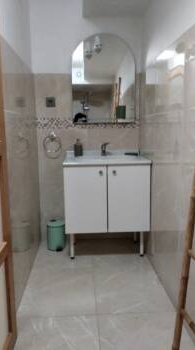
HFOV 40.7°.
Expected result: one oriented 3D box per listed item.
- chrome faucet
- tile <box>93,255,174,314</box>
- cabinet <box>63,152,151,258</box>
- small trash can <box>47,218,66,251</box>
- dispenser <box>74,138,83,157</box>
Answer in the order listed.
[{"bbox_3d":[0.066,-0.223,2.338,0.060,0.117,0.130,-1,10,-4],"label":"chrome faucet"},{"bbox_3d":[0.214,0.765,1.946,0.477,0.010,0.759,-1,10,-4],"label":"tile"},{"bbox_3d":[0.070,0.259,2.349,0.700,0.852,0.454,-1,10,-4],"label":"cabinet"},{"bbox_3d":[-0.369,0.553,2.433,0.172,0.250,0.190,-5,11,-23],"label":"small trash can"},{"bbox_3d":[-0.167,-0.243,2.375,0.075,0.163,0.075,-1,10,-4],"label":"dispenser"}]

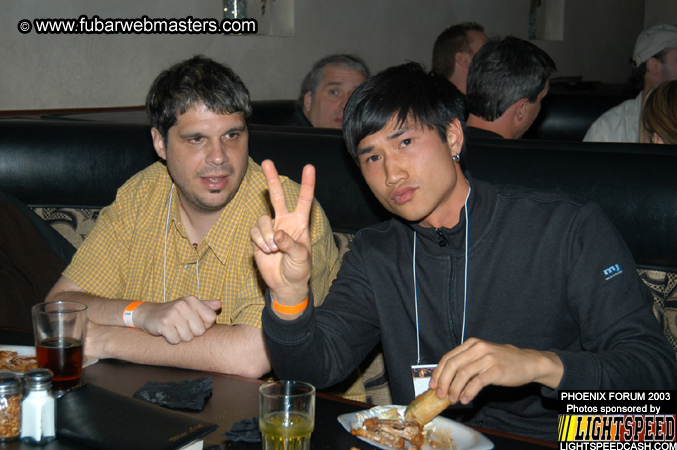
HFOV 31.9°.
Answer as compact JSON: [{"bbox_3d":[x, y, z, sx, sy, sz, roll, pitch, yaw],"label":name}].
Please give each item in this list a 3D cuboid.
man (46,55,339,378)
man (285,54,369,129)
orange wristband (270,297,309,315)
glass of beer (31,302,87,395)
[{"bbox_3d":[-0.265,0.326,2.028,0.580,1.210,0.670,3,9,21],"label":"man"},{"bbox_3d":[-0.010,0.151,3.226,0.520,1.220,0.680,-1,8,-5],"label":"man"},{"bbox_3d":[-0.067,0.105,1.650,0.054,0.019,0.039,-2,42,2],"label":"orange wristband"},{"bbox_3d":[-0.405,0.181,1.720,0.081,0.124,0.081,0,8,0],"label":"glass of beer"}]

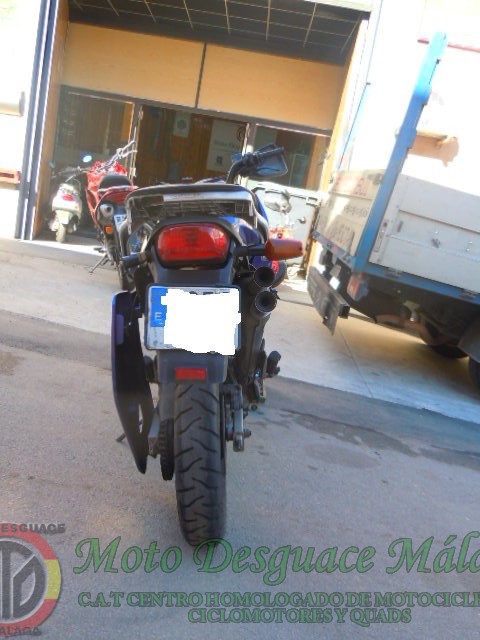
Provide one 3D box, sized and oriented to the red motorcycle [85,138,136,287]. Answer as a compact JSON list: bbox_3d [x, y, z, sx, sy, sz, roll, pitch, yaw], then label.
[{"bbox_3d":[-1.131,-0.960,4.962,0.730,1.140,2.100,-7,17,-15],"label":"red motorcycle"}]

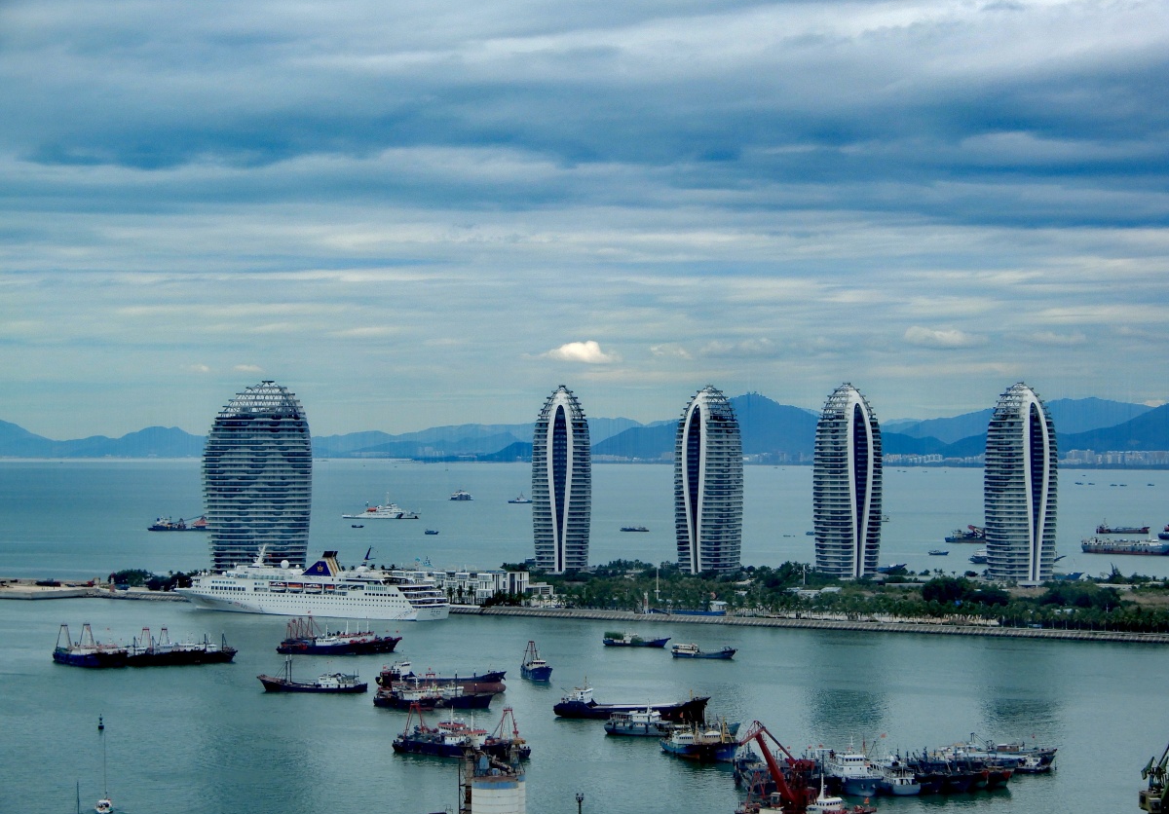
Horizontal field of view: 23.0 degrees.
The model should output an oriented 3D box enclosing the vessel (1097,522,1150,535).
[{"bbox_3d":[506.720,113.164,2700.000,51.000,12.500,9.000,0,-1,4],"label":"vessel"}]

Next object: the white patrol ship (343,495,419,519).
[{"bbox_3d":[-229.261,112.486,3240.000,89.500,28.000,12.500,0,-1,10],"label":"white patrol ship"}]

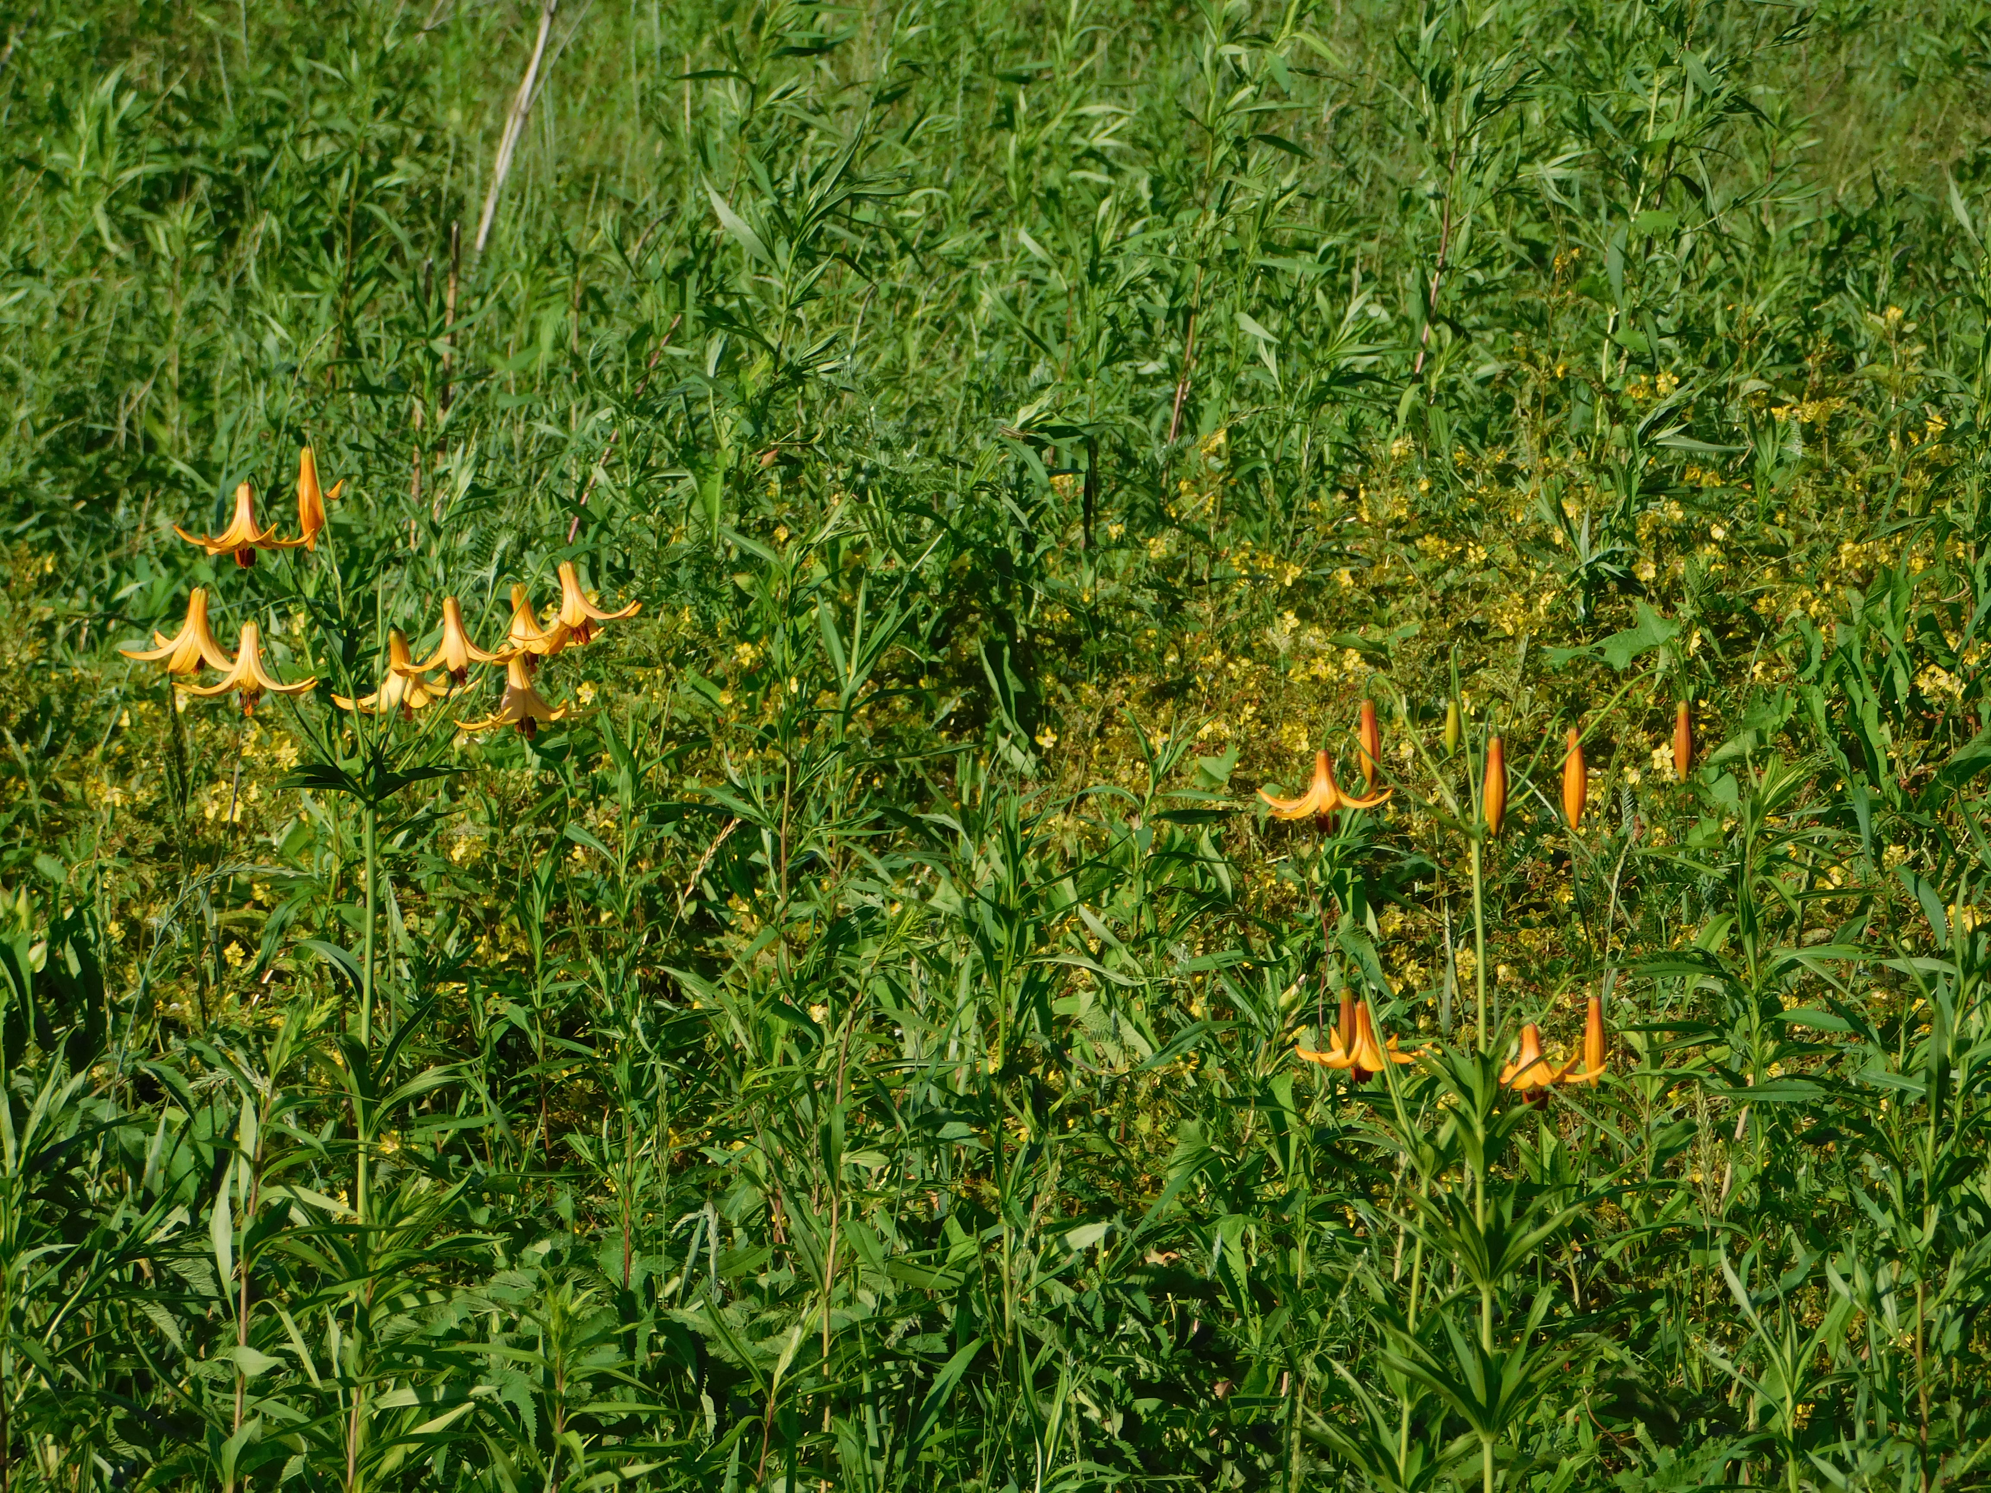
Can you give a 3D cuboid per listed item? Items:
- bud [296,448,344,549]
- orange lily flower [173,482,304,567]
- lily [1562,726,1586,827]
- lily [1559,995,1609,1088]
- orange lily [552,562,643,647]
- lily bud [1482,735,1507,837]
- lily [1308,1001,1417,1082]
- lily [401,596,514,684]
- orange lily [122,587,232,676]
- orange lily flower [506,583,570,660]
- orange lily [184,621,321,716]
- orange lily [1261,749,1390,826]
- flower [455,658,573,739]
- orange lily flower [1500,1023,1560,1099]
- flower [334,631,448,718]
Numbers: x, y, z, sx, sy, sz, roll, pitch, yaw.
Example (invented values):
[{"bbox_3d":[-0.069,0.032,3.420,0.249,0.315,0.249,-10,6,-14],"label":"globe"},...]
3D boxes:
[{"bbox_3d":[-0.397,-0.145,7.800,0.028,0.061,0.022,0,11,0],"label":"bud"},{"bbox_3d":[-0.458,-0.135,8.100,0.079,0.052,0.074,0,6,0],"label":"orange lily flower"},{"bbox_3d":[0.352,0.018,8.120,0.015,0.062,0.015,0,6,0],"label":"lily"},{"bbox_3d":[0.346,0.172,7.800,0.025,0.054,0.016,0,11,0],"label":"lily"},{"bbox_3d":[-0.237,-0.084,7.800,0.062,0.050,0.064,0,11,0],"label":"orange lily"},{"bbox_3d":[0.292,0.023,7.800,0.014,0.061,0.014,0,11,0],"label":"lily bud"},{"bbox_3d":[0.215,0.173,7.800,0.073,0.049,0.071,0,11,0],"label":"lily"},{"bbox_3d":[-0.324,-0.064,8.080,0.070,0.054,0.070,0,6,0],"label":"lily"},{"bbox_3d":[-0.477,-0.067,7.800,0.070,0.053,0.070,0,11,0],"label":"orange lily"},{"bbox_3d":[-0.277,-0.075,8.130,0.063,0.050,0.066,0,6,0],"label":"orange lily flower"},{"bbox_3d":[-0.436,-0.045,7.800,0.078,0.055,0.075,0,11,0],"label":"orange lily"},{"bbox_3d":[0.200,0.025,8.100,0.078,0.047,0.074,0,6,0],"label":"orange lily"},{"bbox_3d":[-0.288,-0.030,8.100,0.076,0.050,0.072,0,6,0],"label":"flower"},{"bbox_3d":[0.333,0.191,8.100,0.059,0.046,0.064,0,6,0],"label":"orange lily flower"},{"bbox_3d":[-0.353,-0.042,7.800,0.069,0.053,0.069,0,11,0],"label":"flower"}]

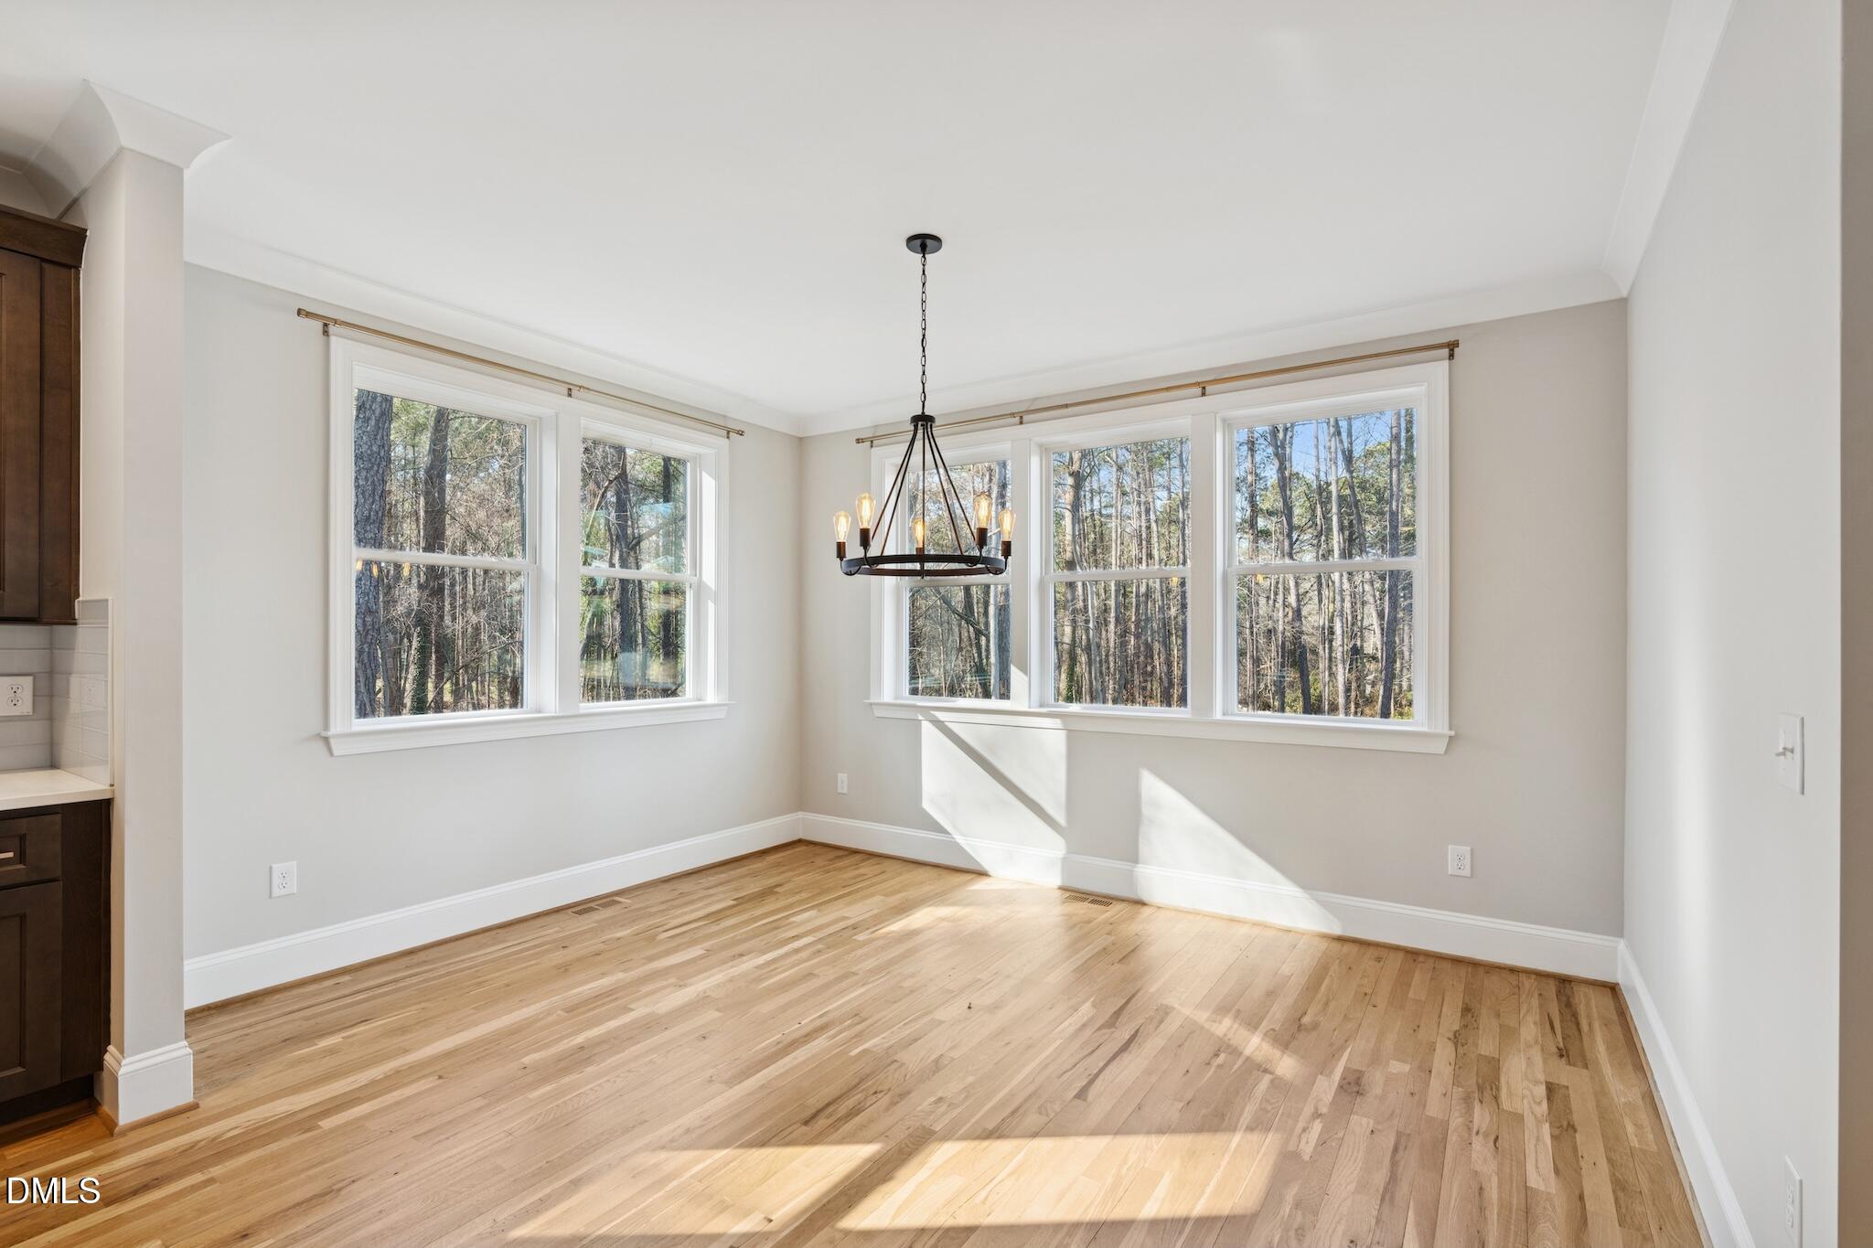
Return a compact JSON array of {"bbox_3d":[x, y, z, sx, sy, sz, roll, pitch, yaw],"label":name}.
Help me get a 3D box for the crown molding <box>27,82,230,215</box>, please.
[{"bbox_3d":[-2.368,-1.309,2.423,0.736,0.105,0.288,0,-1,34],"label":"crown molding"}]

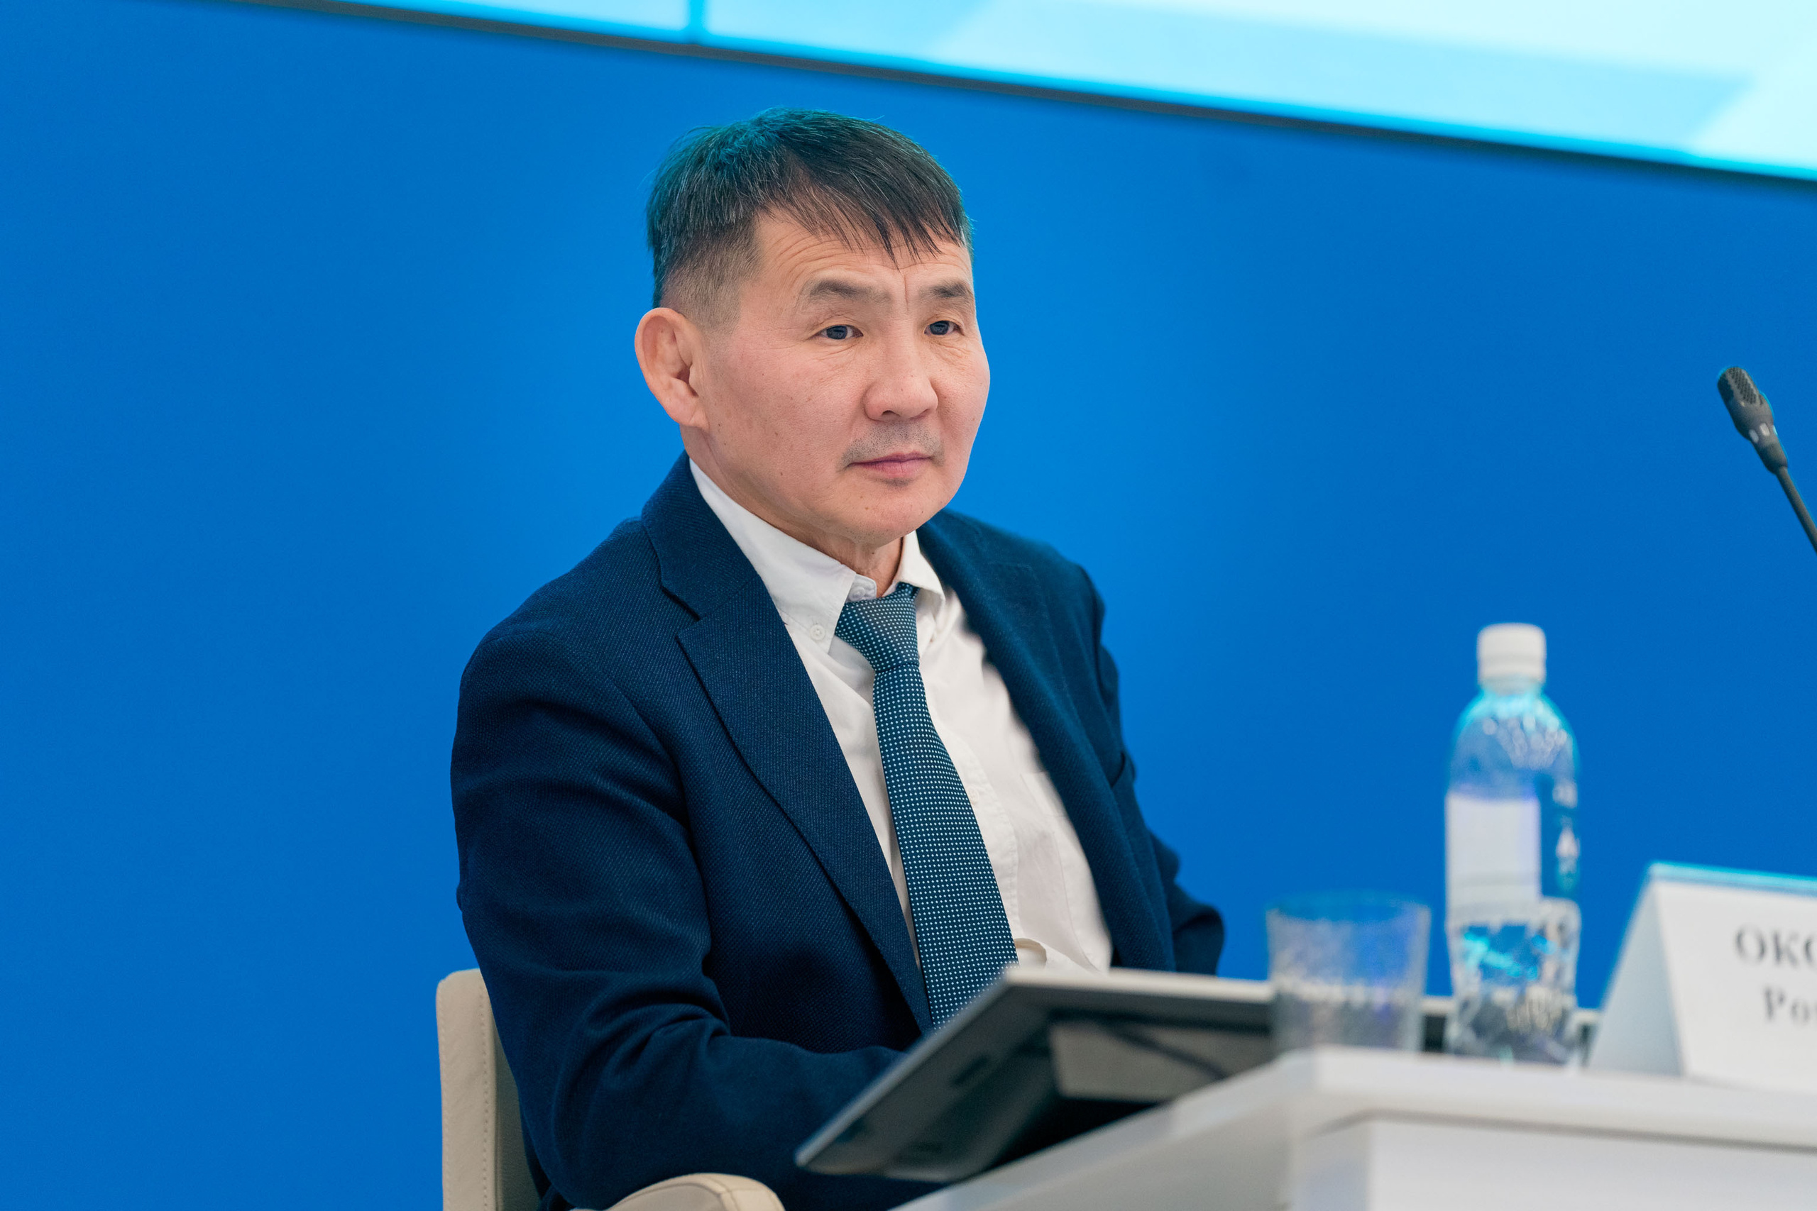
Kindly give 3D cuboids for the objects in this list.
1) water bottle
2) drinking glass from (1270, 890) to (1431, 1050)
[{"bbox_3d":[0.279,0.119,4.150,0.062,0.222,0.062,0,-13,0],"label":"water bottle"},{"bbox_3d":[0.202,0.179,4.110,0.075,0.086,0.075,0,-13,0],"label":"drinking glass"}]

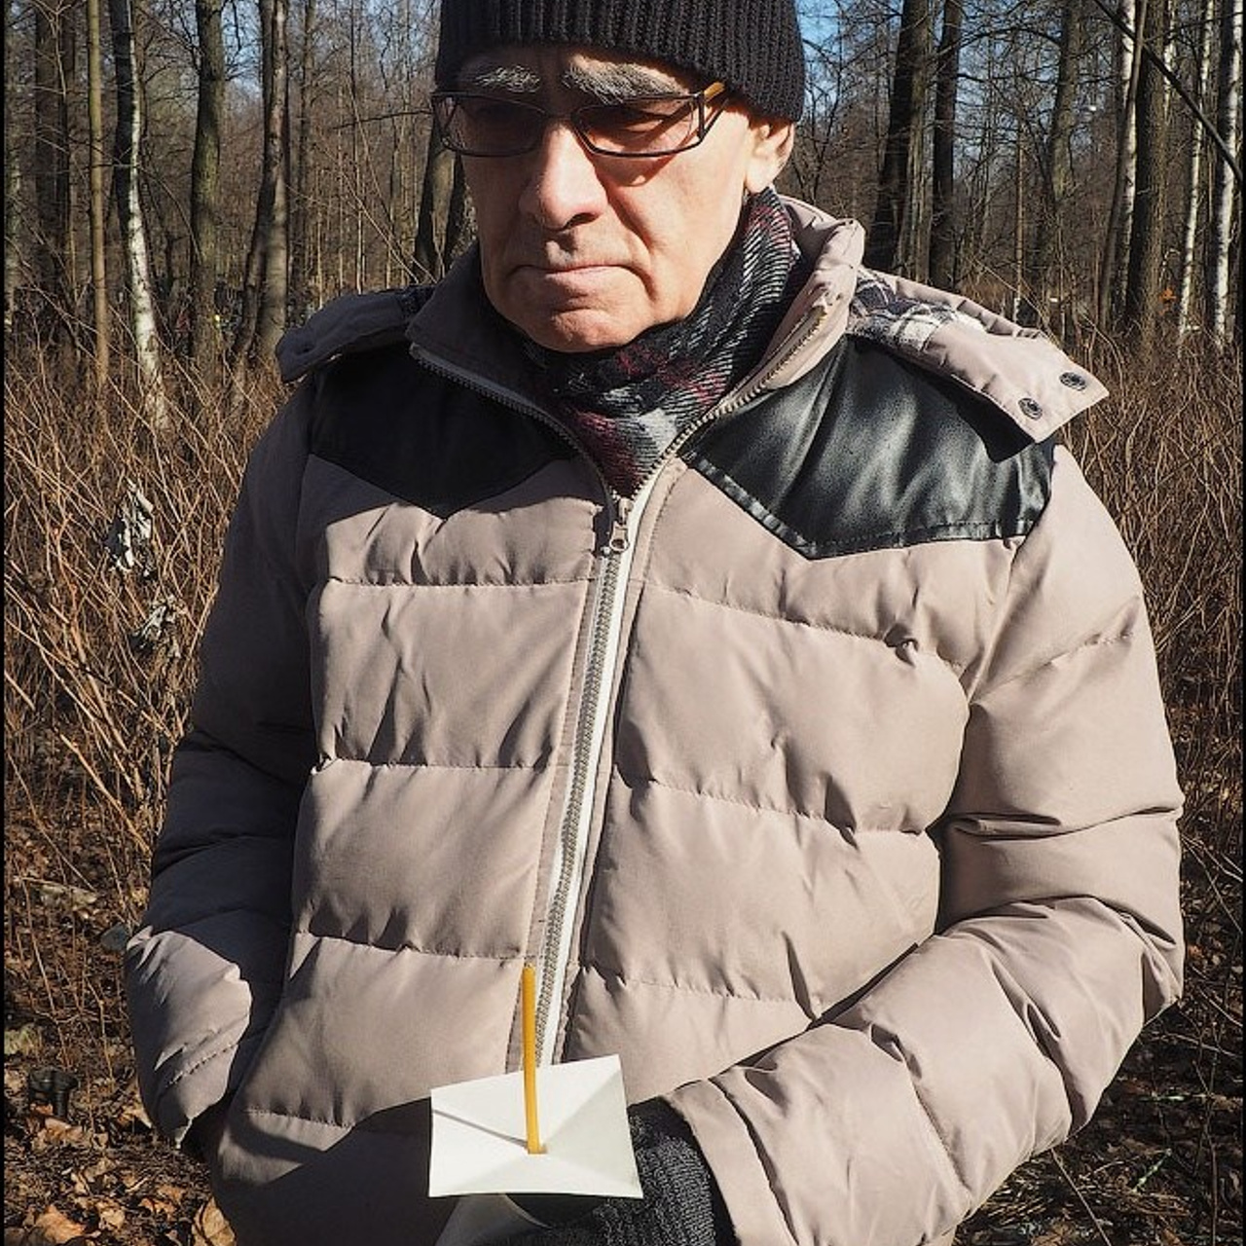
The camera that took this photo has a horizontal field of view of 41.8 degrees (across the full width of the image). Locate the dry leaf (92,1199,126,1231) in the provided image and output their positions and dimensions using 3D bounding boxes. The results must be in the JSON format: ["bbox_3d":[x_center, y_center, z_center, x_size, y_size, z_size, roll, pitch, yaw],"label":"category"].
[{"bbox_3d":[-0.865,0.996,2.745,0.060,0.020,0.065,-4,11,-19],"label":"dry leaf"}]

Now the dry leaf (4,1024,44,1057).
[{"bbox_3d":[-1.249,0.868,3.386,0.090,0.030,0.090,-4,11,-21],"label":"dry leaf"}]

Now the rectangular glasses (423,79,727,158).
[{"bbox_3d":[-0.001,-0.260,0.833,0.140,0.042,0.140,7,27,20],"label":"rectangular glasses"}]

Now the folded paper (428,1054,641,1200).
[{"bbox_3d":[-0.045,0.254,0.804,0.100,0.020,0.098,-4,20,-5],"label":"folded paper"}]

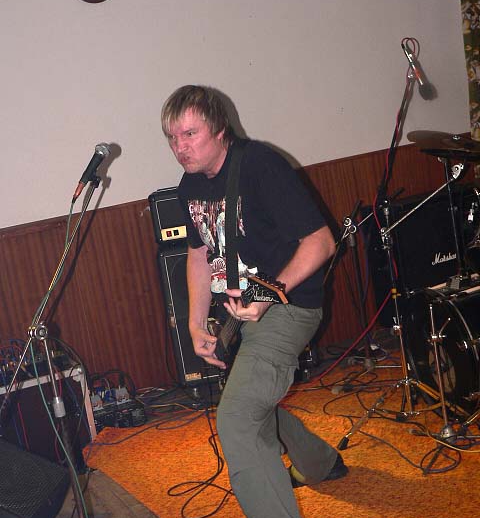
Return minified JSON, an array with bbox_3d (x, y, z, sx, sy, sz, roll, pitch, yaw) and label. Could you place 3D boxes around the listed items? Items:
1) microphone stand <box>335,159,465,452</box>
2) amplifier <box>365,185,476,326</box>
[{"bbox_3d":[0.701,0.180,4.618,0.740,1.110,0.600,-10,8,0],"label":"microphone stand"},{"bbox_3d":[1.204,-0.018,6.287,0.740,0.755,0.365,-13,9,-22],"label":"amplifier"}]

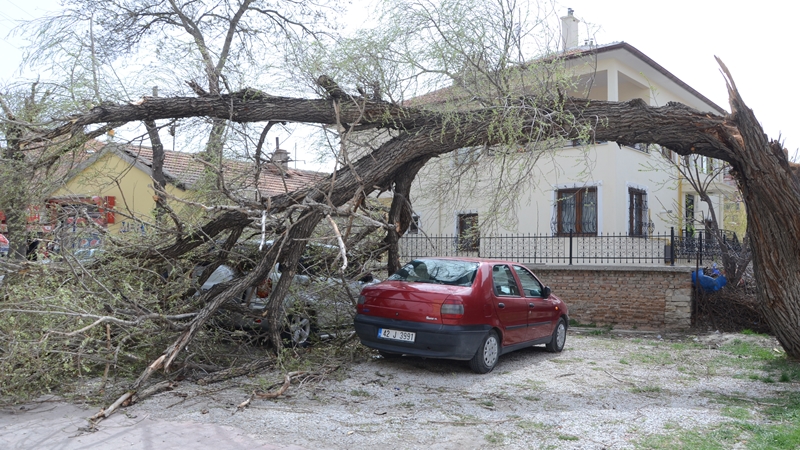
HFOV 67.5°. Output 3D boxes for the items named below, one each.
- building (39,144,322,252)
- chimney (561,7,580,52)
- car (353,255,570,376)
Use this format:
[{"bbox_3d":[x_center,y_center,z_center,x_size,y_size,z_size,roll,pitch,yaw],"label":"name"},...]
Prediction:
[{"bbox_3d":[-6.760,0.005,25.528,6.900,5.400,11.500,-2,-3,36],"label":"building"},{"bbox_3d":[6.321,-7.211,22.200,0.520,1.650,0.520,-2,-4,42],"label":"chimney"},{"bbox_3d":[1.164,1.215,8.868,1.640,1.430,4.120,-2,-3,36],"label":"car"}]

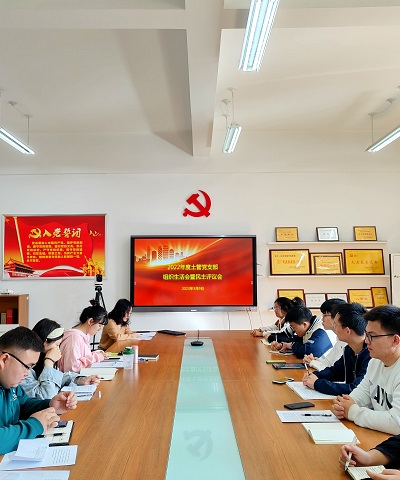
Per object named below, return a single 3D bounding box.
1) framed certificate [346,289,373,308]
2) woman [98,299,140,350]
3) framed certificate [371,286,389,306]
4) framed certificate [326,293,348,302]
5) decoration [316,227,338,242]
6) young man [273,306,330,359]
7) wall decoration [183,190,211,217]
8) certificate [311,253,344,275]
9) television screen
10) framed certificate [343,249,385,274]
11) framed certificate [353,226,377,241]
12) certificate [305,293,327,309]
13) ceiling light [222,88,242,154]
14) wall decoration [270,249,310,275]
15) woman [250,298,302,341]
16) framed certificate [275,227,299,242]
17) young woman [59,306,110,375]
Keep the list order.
[{"bbox_3d":[2.279,0.838,7.074,0.328,0.269,0.025,0,-18,-1],"label":"framed certificate"},{"bbox_3d":[-0.922,1.267,5.643,0.630,1.200,0.500,-1,-4,11],"label":"woman"},{"bbox_3d":[2.554,0.821,7.072,0.219,0.295,0.025,0,-19,-1],"label":"framed certificate"},{"bbox_3d":[1.958,0.874,7.122,0.307,0.222,0.020,0,-17,-1],"label":"framed certificate"},{"bbox_3d":[1.825,-0.076,7.126,0.281,0.197,0.025,0,-17,-1],"label":"decoration"},{"bbox_3d":[0.937,1.180,4.375,0.720,1.183,0.540,0,-3,-13],"label":"young man"},{"bbox_3d":[-0.036,-0.522,7.225,0.405,0.388,0.025,0,-3,-1],"label":"wall decoration"},{"bbox_3d":[1.820,0.340,7.153,0.473,0.331,0.025,0,-16,-1],"label":"certificate"},{"bbox_3d":[-0.087,0.479,7.083,1.794,1.085,0.090,0,-3,-1],"label":"television screen"},{"bbox_3d":[2.353,0.318,7.140,0.572,0.382,0.025,0,-16,-1],"label":"framed certificate"},{"bbox_3d":[2.382,-0.088,7.185,0.331,0.219,0.020,0,-18,-1],"label":"framed certificate"},{"bbox_3d":[1.648,0.873,7.074,0.284,0.228,0.025,0,-17,-1],"label":"certificate"},{"bbox_3d":[0.390,-1.404,6.136,0.150,0.447,1.289,0,-3,-1],"label":"ceiling light"},{"bbox_3d":[1.285,0.319,7.084,0.559,0.364,0.025,0,-16,-1],"label":"wall decoration"},{"bbox_3d":[0.887,1.224,5.404,0.700,1.198,0.500,0,-3,-12],"label":"woman"},{"bbox_3d":[1.254,-0.077,7.172,0.323,0.213,0.020,0,-18,-1],"label":"framed certificate"},{"bbox_3d":[-1.036,1.164,4.125,0.640,1.220,0.500,0,-4,5],"label":"young woman"}]

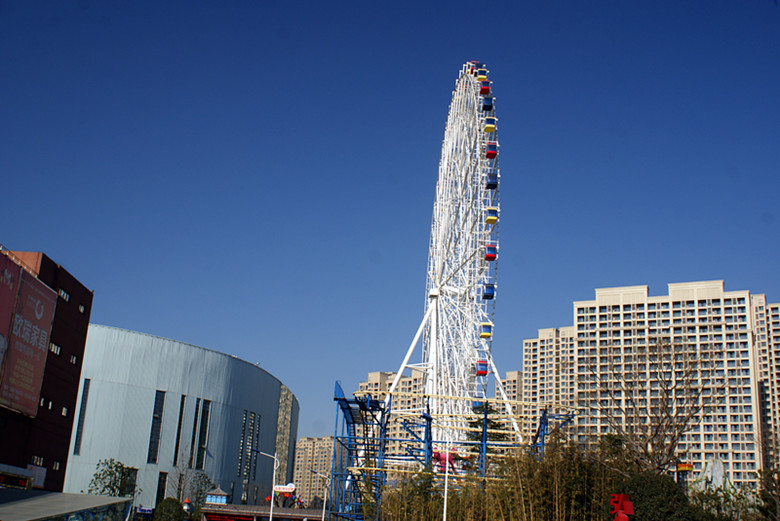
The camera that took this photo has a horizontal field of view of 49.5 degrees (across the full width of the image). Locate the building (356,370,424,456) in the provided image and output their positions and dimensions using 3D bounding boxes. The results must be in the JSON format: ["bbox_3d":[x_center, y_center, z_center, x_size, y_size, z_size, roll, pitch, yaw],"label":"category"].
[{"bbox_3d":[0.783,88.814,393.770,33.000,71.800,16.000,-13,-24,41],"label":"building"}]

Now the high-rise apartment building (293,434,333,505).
[{"bbox_3d":[-52.434,161.674,618.399,32.000,62.500,15.000,-11,-22,38],"label":"high-rise apartment building"}]

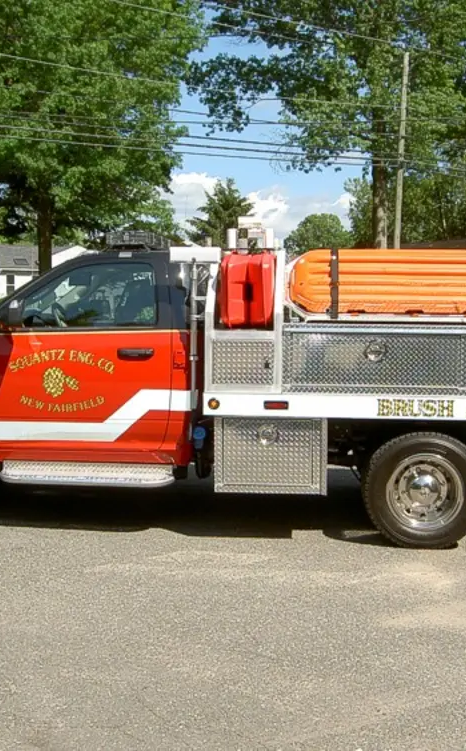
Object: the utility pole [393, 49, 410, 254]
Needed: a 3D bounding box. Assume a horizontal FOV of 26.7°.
[{"bbox_3d":[5.607,-5.722,33.351,0.300,10.343,0.300,1,4,0],"label":"utility pole"}]

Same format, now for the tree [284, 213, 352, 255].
[{"bbox_3d":[6.345,-7.918,75.307,6.200,9.067,6.200,1,4,0],"label":"tree"}]

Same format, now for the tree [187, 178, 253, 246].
[{"bbox_3d":[-0.577,-5.937,50.278,4.600,8.193,4.600,1,4,0],"label":"tree"}]

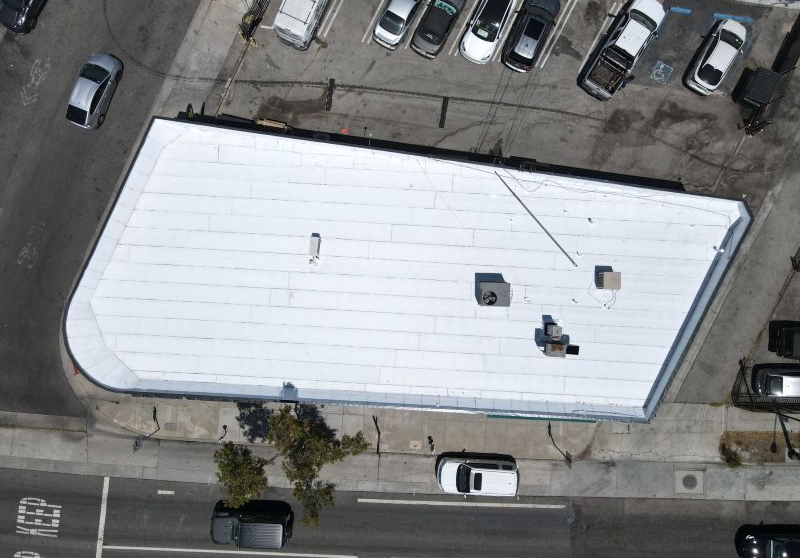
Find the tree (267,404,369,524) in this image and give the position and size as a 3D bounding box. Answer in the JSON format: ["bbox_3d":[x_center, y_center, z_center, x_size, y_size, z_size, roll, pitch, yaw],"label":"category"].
[{"bbox_3d":[-4.050,9.200,29.300,5.000,6.400,5.700,0,90,-1],"label":"tree"}]

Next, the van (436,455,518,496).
[{"bbox_3d":[4.530,11.330,31.750,4.640,1.660,1.870,3,90,-1],"label":"van"}]

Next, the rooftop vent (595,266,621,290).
[{"bbox_3d":[10.790,0.107,28.620,0.880,0.880,0.880,0,90,-1],"label":"rooftop vent"}]

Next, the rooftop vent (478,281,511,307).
[{"bbox_3d":[4.830,0.790,28.450,1.380,1.080,1.190,2,90,-1],"label":"rooftop vent"}]

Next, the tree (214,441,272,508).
[{"bbox_3d":[-7.950,9.850,29.500,2.600,5.200,2.900,0,90,-1],"label":"tree"}]

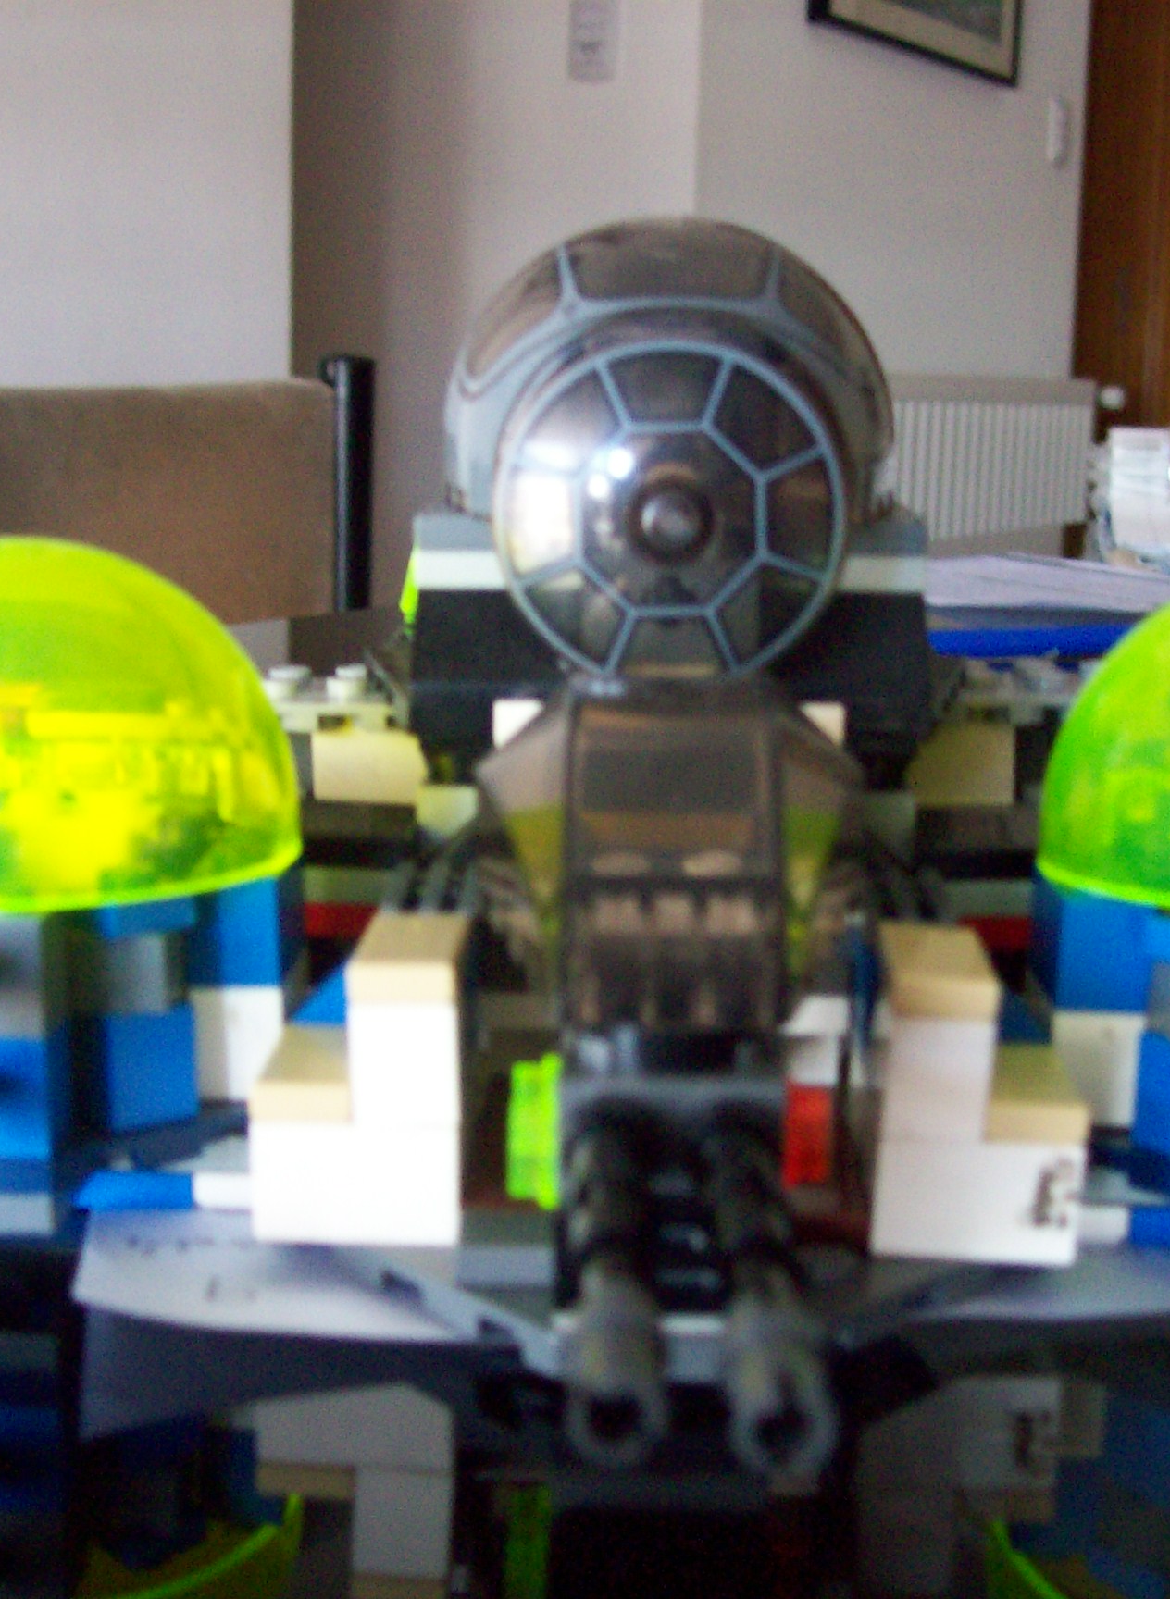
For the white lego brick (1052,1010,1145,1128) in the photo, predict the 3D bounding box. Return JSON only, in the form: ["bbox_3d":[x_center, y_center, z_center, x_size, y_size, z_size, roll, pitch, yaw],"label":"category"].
[{"bbox_3d":[0.043,0.021,0.192,0.008,0.010,0.016,3,11,2],"label":"white lego brick"}]

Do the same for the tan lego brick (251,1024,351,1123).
[{"bbox_3d":[-0.021,0.022,0.176,0.008,0.003,0.016,0,11,3],"label":"tan lego brick"}]

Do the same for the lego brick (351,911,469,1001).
[{"bbox_3d":[-0.014,0.012,0.175,0.008,0.003,0.016,1,10,1],"label":"lego brick"}]

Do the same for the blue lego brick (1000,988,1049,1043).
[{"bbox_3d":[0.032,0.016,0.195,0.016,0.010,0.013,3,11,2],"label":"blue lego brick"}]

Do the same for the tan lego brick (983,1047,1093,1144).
[{"bbox_3d":[0.035,0.023,0.175,0.008,0.003,0.016,1,10,1],"label":"tan lego brick"}]

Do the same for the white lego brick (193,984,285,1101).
[{"bbox_3d":[-0.031,0.019,0.190,0.011,0.010,0.011,1,10,1],"label":"white lego brick"}]

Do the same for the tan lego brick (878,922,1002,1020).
[{"bbox_3d":[0.028,0.013,0.174,0.008,0.003,0.016,1,10,1],"label":"tan lego brick"}]

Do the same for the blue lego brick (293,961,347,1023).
[{"bbox_3d":[-0.016,0.015,0.193,0.016,0.010,0.013,0,11,3],"label":"blue lego brick"}]

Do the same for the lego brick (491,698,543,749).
[{"bbox_3d":[-0.004,-0.004,0.209,0.008,0.010,0.009,1,10,1],"label":"lego brick"}]

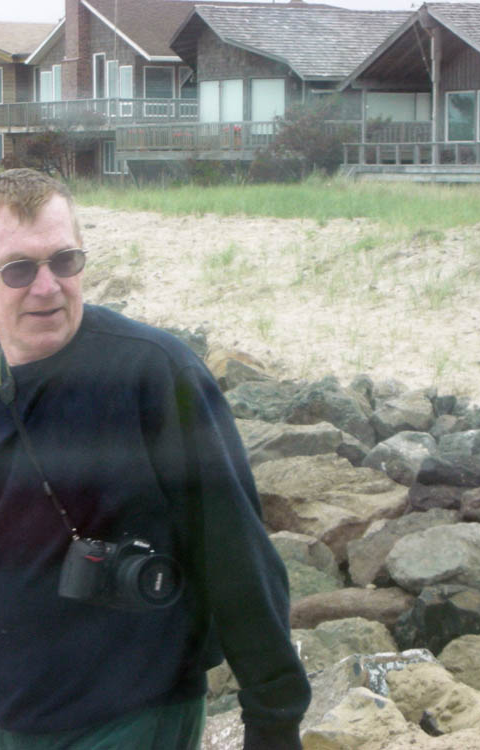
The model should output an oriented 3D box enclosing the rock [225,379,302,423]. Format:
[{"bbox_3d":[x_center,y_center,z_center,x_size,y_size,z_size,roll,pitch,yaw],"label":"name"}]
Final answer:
[{"bbox_3d":[0.138,0.155,17.800,0.460,0.270,0.360,0,5,0],"label":"rock"}]

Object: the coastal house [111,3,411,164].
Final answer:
[{"bbox_3d":[2.600,-9.850,106.400,12.000,5.700,8.800,-3,5,-33],"label":"coastal house"}]

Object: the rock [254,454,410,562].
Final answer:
[{"bbox_3d":[0.397,0.590,13.300,0.700,0.440,0.580,0,4,0],"label":"rock"}]

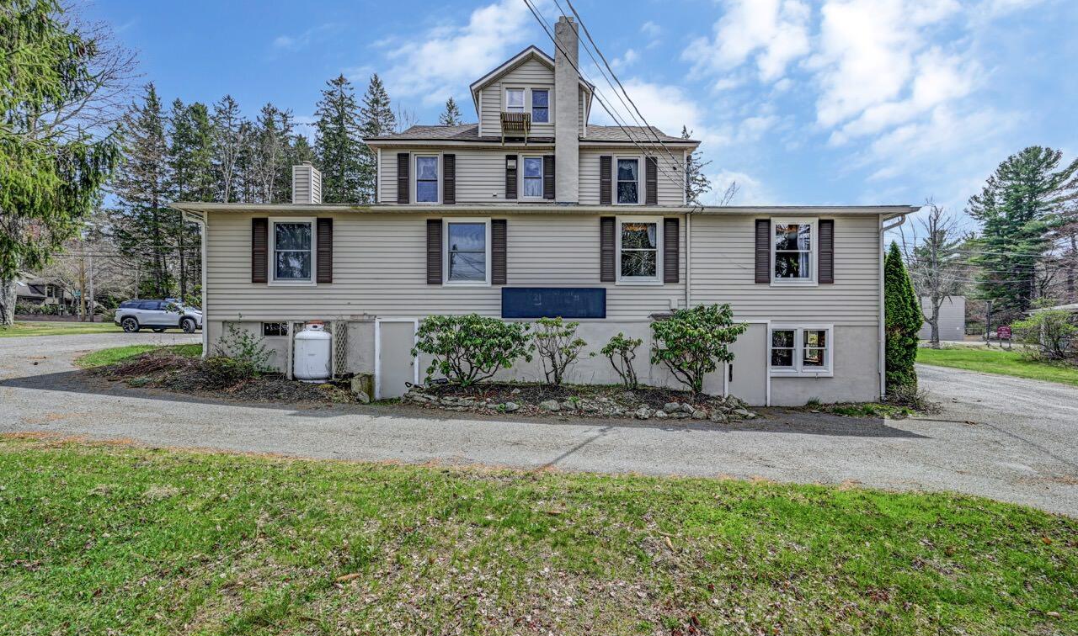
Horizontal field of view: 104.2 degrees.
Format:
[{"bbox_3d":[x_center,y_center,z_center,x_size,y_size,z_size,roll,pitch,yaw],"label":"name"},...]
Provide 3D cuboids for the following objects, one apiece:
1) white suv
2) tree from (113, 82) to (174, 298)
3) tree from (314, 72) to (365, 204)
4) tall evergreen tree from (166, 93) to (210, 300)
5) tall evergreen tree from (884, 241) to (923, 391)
[{"bbox_3d":[-18.200,-0.140,21.100,4.680,1.690,1.900,0,0,0],"label":"white suv"},{"bbox_3d":[-40.370,-11.910,43.000,6.500,24.620,6.500,0,0,0],"label":"tree"},{"bbox_3d":[-19.390,-11.660,41.000,6.000,24.520,6.000,0,0,0],"label":"tree"},{"bbox_3d":[-36.060,-11.050,43.000,5.000,22.900,5.000,0,0,0],"label":"tall evergreen tree"},{"bbox_3d":[9.250,-0.050,10.900,1.450,3.960,1.450,0,0,0],"label":"tall evergreen tree"}]

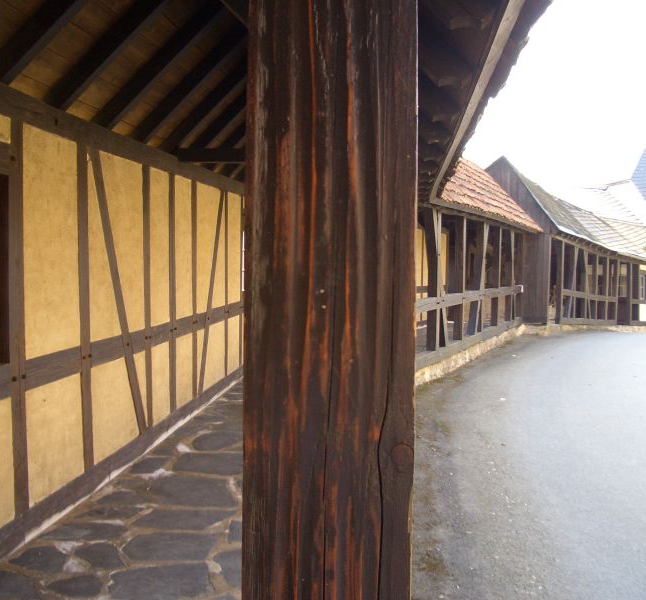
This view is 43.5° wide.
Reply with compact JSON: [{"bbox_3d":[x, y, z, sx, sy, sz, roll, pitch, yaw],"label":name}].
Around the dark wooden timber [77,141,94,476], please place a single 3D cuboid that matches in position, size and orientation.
[{"bbox_3d":[-1.568,0.056,5.128,0.140,2.056,0.163,1,3,6],"label":"dark wooden timber"}]

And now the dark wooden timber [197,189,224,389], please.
[{"bbox_3d":[-1.210,-0.127,8.347,0.140,2.269,0.162,1,-22,6],"label":"dark wooden timber"}]

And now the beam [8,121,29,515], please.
[{"bbox_3d":[-1.664,0.105,4.261,0.140,2.056,0.153,1,3,6],"label":"beam"}]

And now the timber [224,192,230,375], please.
[{"bbox_3d":[-1.138,-0.164,9.000,0.140,2.056,0.155,1,3,6],"label":"timber"}]

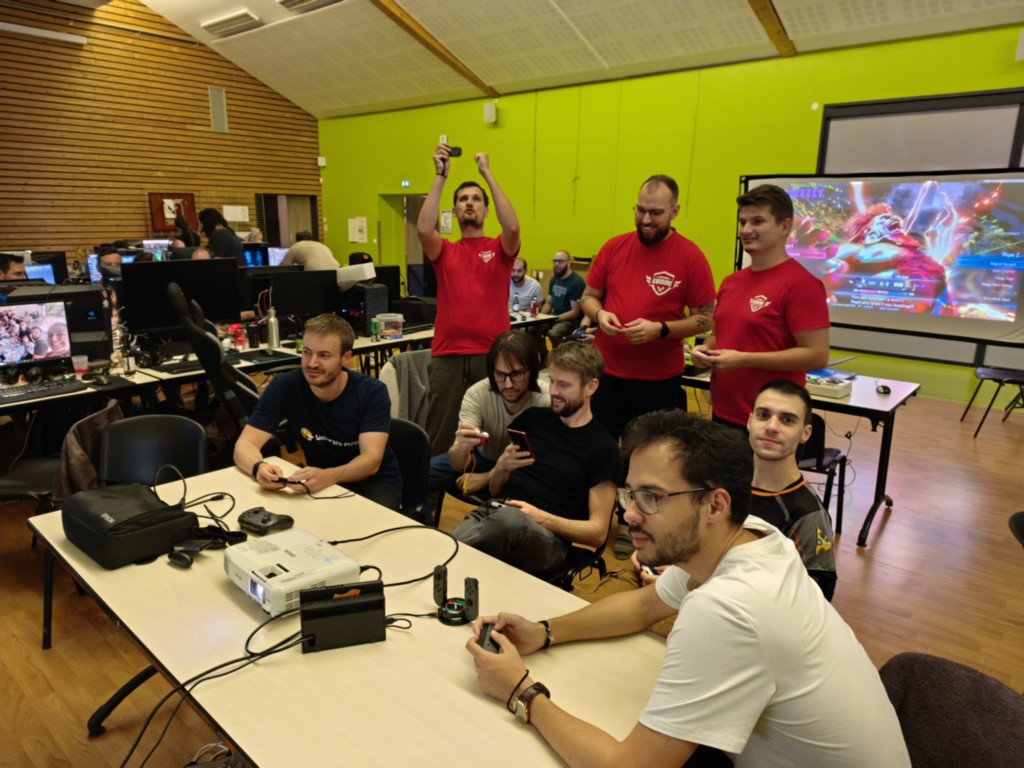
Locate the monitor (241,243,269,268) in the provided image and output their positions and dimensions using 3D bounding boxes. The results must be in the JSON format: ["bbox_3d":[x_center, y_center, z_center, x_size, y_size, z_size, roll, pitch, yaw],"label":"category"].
[{"bbox_3d":[-3.678,-1.789,9.700,0.180,0.430,0.470,13,18,41],"label":"monitor"}]

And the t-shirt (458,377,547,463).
[{"bbox_3d":[-0.022,0.161,2.700,0.440,0.460,0.340,2,14,2],"label":"t-shirt"}]

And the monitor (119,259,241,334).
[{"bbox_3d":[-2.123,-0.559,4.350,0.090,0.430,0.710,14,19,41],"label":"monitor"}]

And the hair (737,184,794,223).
[{"bbox_3d":[0.926,-0.650,2.476,0.210,0.160,0.175,-5,15,-22],"label":"hair"}]

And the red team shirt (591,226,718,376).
[{"bbox_3d":[0.601,-0.340,2.950,0.540,0.640,0.340,9,16,28],"label":"red team shirt"}]

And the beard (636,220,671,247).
[{"bbox_3d":[0.572,-0.608,2.750,0.150,0.115,0.110,11,29,35],"label":"beard"}]

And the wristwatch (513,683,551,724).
[{"bbox_3d":[0.036,0.583,1.243,0.041,0.063,0.056,13,33,40],"label":"wristwatch"}]

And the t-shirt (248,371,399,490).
[{"bbox_3d":[-0.709,0.181,2.600,0.490,0.520,0.320,6,15,17],"label":"t-shirt"}]

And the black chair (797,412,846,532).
[{"bbox_3d":[1.425,0.435,3.552,0.500,0.790,0.560,13,18,39],"label":"black chair"}]

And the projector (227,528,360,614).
[{"bbox_3d":[-0.585,0.477,1.782,0.300,0.080,0.240,14,19,43],"label":"projector"}]

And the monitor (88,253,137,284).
[{"bbox_3d":[-4.033,-1.103,6.976,0.190,0.490,0.540,13,18,39],"label":"monitor"}]

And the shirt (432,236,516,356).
[{"bbox_3d":[-0.204,-0.470,3.696,0.460,0.660,0.290,0,14,-2],"label":"shirt"}]

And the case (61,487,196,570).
[{"bbox_3d":[-1.102,0.395,1.955,0.335,0.110,0.245,13,18,41],"label":"case"}]

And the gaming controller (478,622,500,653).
[{"bbox_3d":[-0.045,0.522,1.401,0.038,0.028,0.103,37,16,-1],"label":"gaming controller"}]

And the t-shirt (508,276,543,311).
[{"bbox_3d":[0.095,-0.790,6.832,0.460,0.540,0.280,11,17,37],"label":"t-shirt"}]

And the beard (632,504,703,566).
[{"bbox_3d":[0.279,0.279,1.245,0.098,0.100,0.122,-10,16,-11],"label":"beard"}]

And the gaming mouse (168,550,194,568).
[{"bbox_3d":[-0.914,0.474,1.873,0.082,0.031,0.053,7,15,23],"label":"gaming mouse"}]

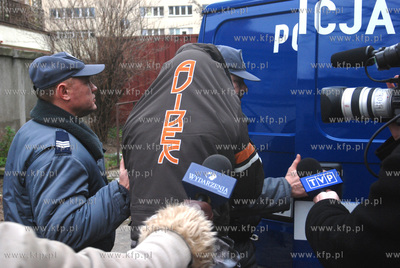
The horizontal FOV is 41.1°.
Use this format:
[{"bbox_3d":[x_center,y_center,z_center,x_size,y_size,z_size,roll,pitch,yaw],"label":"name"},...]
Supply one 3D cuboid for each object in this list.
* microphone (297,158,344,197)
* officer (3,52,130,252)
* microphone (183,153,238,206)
[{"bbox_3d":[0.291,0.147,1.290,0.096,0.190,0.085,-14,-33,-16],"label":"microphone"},{"bbox_3d":[-0.510,0.585,2.110,0.470,1.800,0.580,-2,4,-22],"label":"officer"},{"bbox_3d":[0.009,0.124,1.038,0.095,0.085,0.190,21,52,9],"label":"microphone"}]

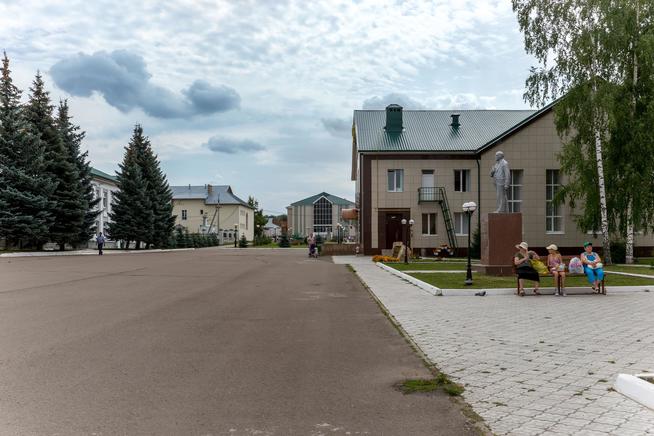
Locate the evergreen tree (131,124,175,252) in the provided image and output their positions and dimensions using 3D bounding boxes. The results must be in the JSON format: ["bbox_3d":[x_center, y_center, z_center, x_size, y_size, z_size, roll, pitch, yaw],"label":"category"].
[{"bbox_3d":[-19.087,-3.242,57.000,5.800,13.100,5.800,0,-2,0],"label":"evergreen tree"}]

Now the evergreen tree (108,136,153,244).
[{"bbox_3d":[-20.267,-3.209,56.643,5.300,12.700,5.300,0,-2,0],"label":"evergreen tree"}]

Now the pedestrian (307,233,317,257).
[{"bbox_3d":[-1.026,1.843,36.800,0.600,1.630,0.500,0,-2,-14],"label":"pedestrian"}]

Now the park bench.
[{"bbox_3d":[5.651,1.416,13.259,2.150,0.920,0.600,0,-2,0],"label":"park bench"}]

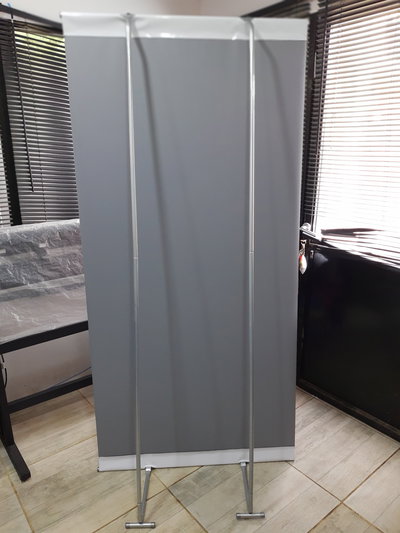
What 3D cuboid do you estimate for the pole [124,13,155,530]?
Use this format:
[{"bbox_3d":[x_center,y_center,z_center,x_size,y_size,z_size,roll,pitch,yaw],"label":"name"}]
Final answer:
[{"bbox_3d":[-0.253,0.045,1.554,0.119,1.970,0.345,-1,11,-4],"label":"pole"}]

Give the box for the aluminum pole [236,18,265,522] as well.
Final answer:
[{"bbox_3d":[0.188,0.035,1.581,0.119,1.970,0.345,-1,11,-4],"label":"aluminum pole"}]

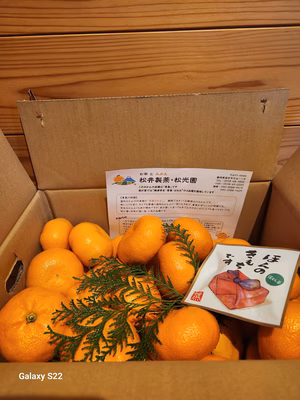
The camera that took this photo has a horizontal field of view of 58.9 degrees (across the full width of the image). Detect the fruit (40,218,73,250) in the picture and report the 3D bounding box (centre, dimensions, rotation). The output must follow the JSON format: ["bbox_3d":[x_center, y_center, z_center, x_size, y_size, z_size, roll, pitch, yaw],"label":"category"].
[{"bbox_3d":[-0.132,0.050,0.378,0.048,0.043,0.048,-3,43,-1],"label":"fruit"}]

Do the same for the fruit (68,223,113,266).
[{"bbox_3d":[-0.082,0.061,0.363,0.063,0.051,0.063,20,42,-24],"label":"fruit"}]

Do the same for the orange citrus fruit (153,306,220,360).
[{"bbox_3d":[0.036,0.131,0.257,0.066,0.054,0.066,-24,22,7],"label":"orange citrus fruit"}]

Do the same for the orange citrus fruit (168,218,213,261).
[{"bbox_3d":[0.056,0.054,0.365,0.063,0.053,0.063,11,48,-18],"label":"orange citrus fruit"}]

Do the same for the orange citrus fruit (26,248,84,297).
[{"bbox_3d":[-0.116,0.089,0.327,0.069,0.054,0.069,5,59,-14],"label":"orange citrus fruit"}]

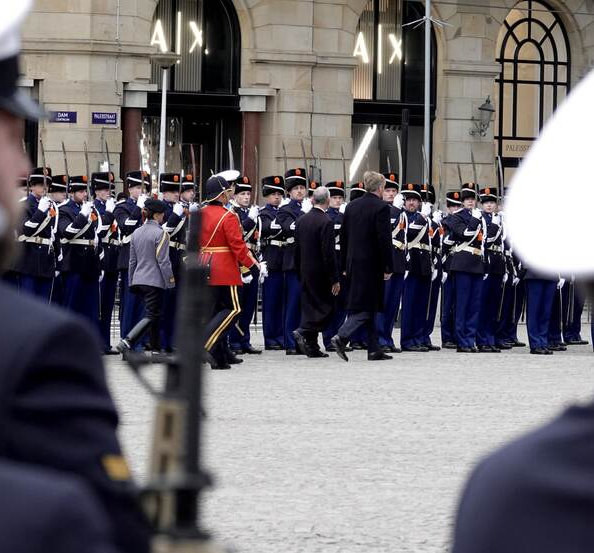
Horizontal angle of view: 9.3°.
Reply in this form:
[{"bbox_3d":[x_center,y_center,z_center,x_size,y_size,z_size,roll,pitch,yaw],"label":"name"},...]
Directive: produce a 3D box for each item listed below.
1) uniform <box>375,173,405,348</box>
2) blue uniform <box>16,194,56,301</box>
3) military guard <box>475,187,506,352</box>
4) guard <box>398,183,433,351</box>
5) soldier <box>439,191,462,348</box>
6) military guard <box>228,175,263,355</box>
[{"bbox_3d":[0.995,-0.145,38.600,0.520,1.901,0.400,-1,2,-30],"label":"uniform"},{"bbox_3d":[-2.729,-0.024,38.392,0.500,1.670,0.400,-1,1,-25],"label":"blue uniform"},{"bbox_3d":[2.033,-0.069,38.700,0.500,1.753,0.380,-1,1,-25],"label":"military guard"},{"bbox_3d":[1.261,-0.092,38.687,0.500,1.780,0.400,-1,1,-25],"label":"guard"},{"bbox_3d":[1.710,-0.069,40.300,0.500,1.732,0.380,-1,2,-32],"label":"soldier"},{"bbox_3d":[-0.541,-0.121,38.500,0.520,1.870,0.400,-1,2,-35],"label":"military guard"}]

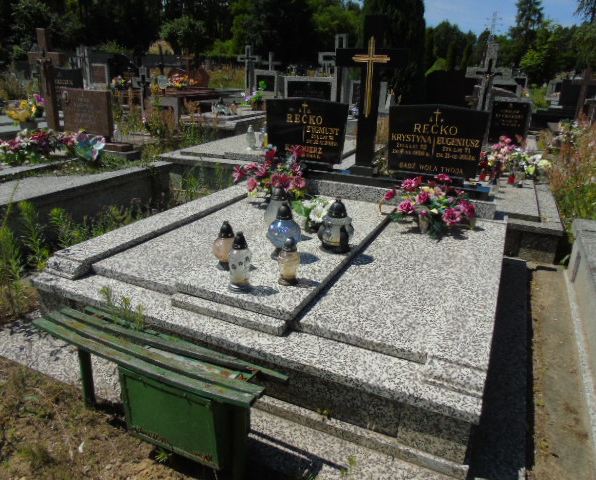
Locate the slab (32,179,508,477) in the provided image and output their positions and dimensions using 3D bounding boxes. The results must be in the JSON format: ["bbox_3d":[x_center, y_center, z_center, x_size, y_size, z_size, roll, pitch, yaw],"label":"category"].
[{"bbox_3d":[0.147,0.066,3.127,2.247,0.425,2.677,11,22,23],"label":"slab"}]

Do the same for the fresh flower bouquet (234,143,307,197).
[{"bbox_3d":[-0.261,-0.638,4.044,0.580,0.408,0.370,11,22,23],"label":"fresh flower bouquet"}]

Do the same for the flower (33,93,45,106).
[{"bbox_3d":[-4.042,-2.189,7.200,0.170,0.190,0.140,11,22,23],"label":"flower"}]

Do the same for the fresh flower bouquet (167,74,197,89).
[{"bbox_3d":[-2.251,-3.062,8.930,0.660,0.320,0.360,10,22,23],"label":"fresh flower bouquet"}]

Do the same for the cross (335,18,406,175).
[{"bbox_3d":[0.610,-1.203,3.948,0.608,1.288,0.147,11,22,23],"label":"cross"}]

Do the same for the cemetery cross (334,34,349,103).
[{"bbox_3d":[0.707,-2.637,7.640,0.693,1.376,0.168,11,22,23],"label":"cemetery cross"}]

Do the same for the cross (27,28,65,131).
[{"bbox_3d":[-2.841,-1.804,5.313,0.520,1.140,0.110,10,22,23],"label":"cross"}]

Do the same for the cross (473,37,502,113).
[{"bbox_3d":[2.232,-1.742,5.512,0.500,1.240,0.130,10,22,23],"label":"cross"}]

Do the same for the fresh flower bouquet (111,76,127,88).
[{"bbox_3d":[-3.527,-3.095,9.083,0.300,0.260,0.300,10,22,23],"label":"fresh flower bouquet"}]

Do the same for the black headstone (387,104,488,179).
[{"bbox_3d":[1.017,-0.741,3.446,0.700,0.520,0.090,10,22,23],"label":"black headstone"}]

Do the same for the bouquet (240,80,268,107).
[{"bbox_3d":[-0.953,-3.138,9.900,0.500,0.550,0.400,11,22,23],"label":"bouquet"}]

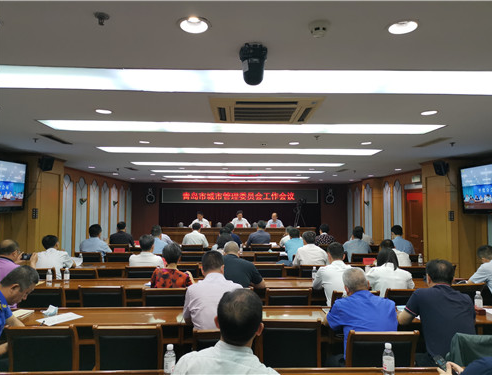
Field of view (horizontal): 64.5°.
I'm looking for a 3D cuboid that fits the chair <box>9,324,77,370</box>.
[{"bbox_3d":[-1.386,1.394,2.863,0.490,0.880,0.540,0,-3,-2],"label":"chair"}]

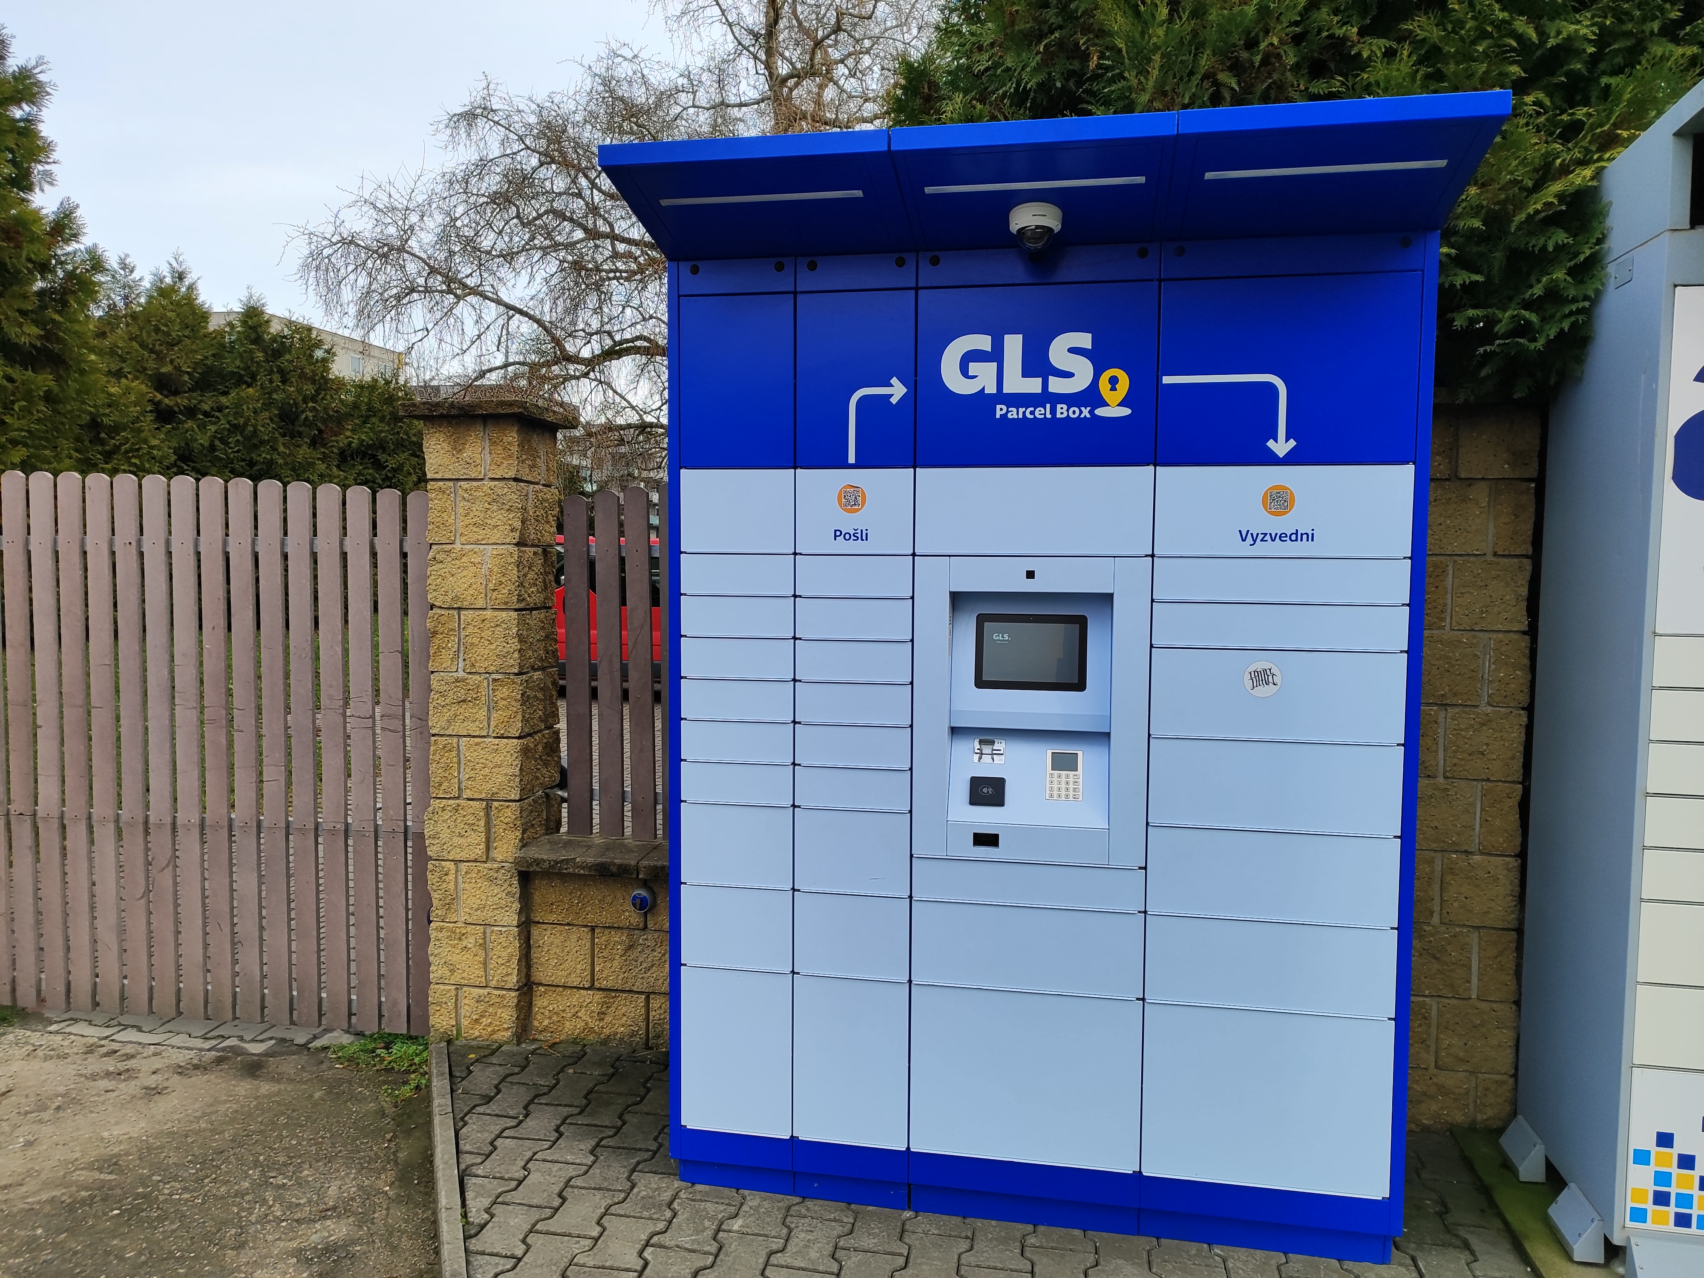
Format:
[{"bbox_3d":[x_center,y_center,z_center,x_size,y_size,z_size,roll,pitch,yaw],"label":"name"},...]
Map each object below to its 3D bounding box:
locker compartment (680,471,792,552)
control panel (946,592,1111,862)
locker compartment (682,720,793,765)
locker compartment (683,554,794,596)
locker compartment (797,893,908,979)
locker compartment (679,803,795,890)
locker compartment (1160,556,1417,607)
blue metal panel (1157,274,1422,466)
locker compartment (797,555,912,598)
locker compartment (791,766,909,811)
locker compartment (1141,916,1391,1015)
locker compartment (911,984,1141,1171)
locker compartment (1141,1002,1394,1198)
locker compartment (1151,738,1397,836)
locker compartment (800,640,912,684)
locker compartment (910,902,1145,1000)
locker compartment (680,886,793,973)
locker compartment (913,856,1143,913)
[{"bbox_3d":[-0.224,-0.313,3.013,0.273,0.193,0.480,1,4,11],"label":"locker compartment"},{"bbox_3d":[0.413,0.194,2.737,0.364,0.609,0.130,1,4,11],"label":"control panel"},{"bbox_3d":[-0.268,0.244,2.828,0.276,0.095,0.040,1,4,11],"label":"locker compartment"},{"bbox_3d":[-0.225,-0.165,3.022,0.273,0.093,0.480,1,4,11],"label":"locker compartment"},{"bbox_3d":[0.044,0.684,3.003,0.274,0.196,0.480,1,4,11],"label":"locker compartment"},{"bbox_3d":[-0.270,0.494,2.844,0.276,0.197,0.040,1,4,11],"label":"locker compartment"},{"bbox_3d":[0.971,-0.141,2.793,0.524,0.094,0.480,1,4,11],"label":"locker compartment"},{"bbox_3d":[0.933,-0.575,2.546,0.525,0.395,0.045,1,4,11],"label":"blue metal panel"},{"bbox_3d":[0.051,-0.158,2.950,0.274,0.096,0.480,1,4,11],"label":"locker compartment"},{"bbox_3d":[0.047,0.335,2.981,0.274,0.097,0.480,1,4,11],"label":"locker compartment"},{"bbox_3d":[0.965,0.707,2.846,0.524,0.194,0.480,1,4,11],"label":"locker compartment"},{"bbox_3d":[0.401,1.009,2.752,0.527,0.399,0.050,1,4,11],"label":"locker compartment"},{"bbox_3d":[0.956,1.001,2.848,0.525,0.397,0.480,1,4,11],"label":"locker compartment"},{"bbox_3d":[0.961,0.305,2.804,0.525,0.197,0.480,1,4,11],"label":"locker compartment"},{"bbox_3d":[0.049,0.039,2.982,0.275,0.093,0.480,1,4,11],"label":"locker compartment"},{"bbox_3d":[0.444,0.695,2.946,0.526,0.195,0.480,1,4,11],"label":"locker compartment"},{"bbox_3d":[-0.231,0.682,3.075,0.273,0.195,0.480,1,4,11],"label":"locker compartment"},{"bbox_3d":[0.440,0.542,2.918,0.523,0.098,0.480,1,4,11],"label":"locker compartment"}]

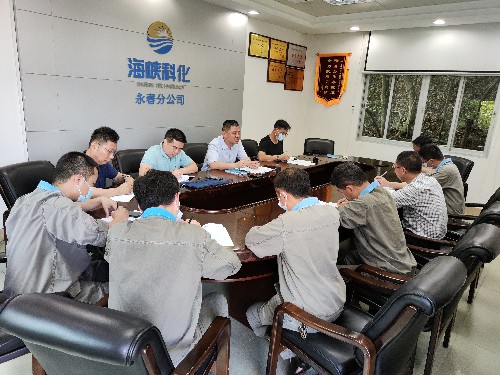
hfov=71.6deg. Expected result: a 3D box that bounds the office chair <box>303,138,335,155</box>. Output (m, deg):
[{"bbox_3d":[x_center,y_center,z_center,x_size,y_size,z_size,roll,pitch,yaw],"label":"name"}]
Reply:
[{"bbox_3d":[0.913,-0.276,5.198,0.600,0.910,0.620,11,16,26],"label":"office chair"}]

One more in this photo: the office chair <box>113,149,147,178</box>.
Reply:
[{"bbox_3d":[-0.857,0.154,3.260,0.620,0.970,0.570,16,19,40],"label":"office chair"}]

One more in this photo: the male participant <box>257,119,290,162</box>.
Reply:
[{"bbox_3d":[0.276,-0.218,4.259,0.720,1.200,0.580,12,17,31],"label":"male participant"}]

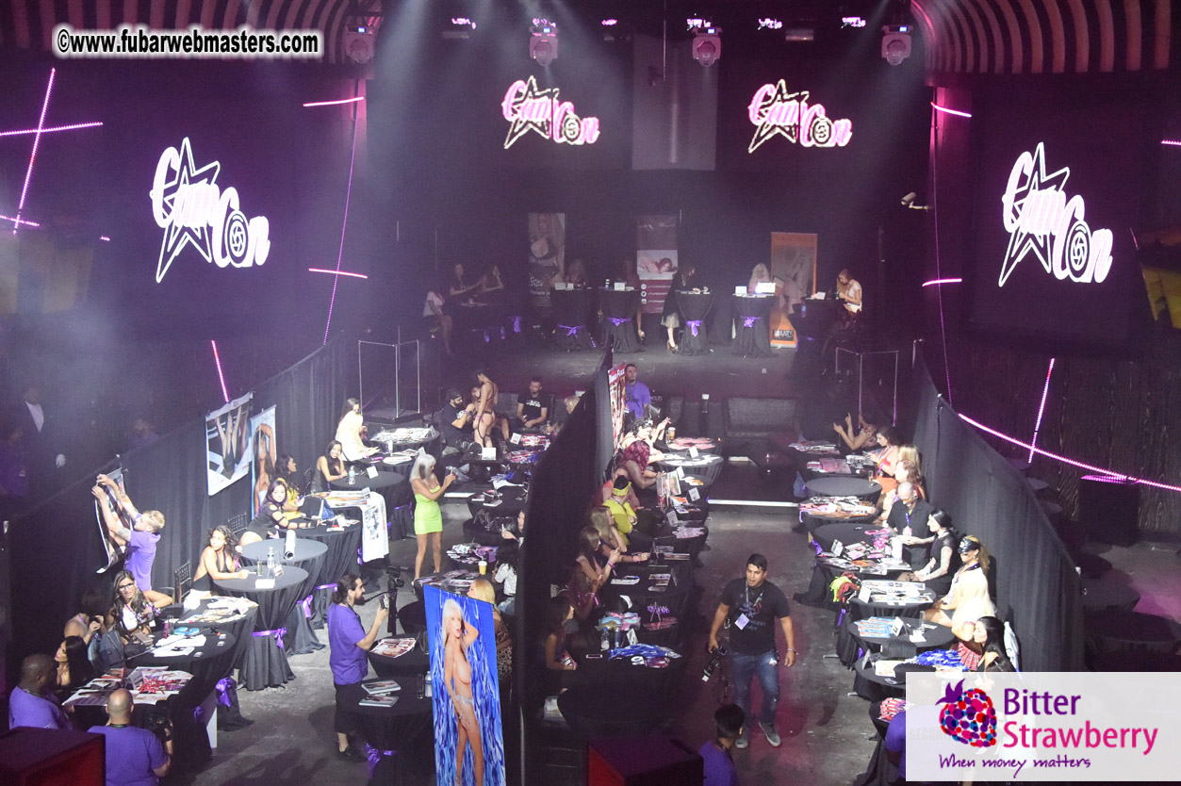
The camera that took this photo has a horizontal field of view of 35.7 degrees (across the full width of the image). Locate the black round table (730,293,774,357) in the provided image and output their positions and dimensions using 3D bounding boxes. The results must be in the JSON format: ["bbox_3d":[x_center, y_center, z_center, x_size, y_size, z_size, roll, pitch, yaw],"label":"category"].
[{"bbox_3d":[2.929,-1.225,32.995,0.820,1.070,0.820,1,10,5],"label":"black round table"}]

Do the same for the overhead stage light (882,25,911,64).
[{"bbox_3d":[4.421,-5.020,26.500,0.420,0.600,0.400,0,10,0],"label":"overhead stage light"}]

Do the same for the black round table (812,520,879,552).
[{"bbox_3d":[2.831,2.035,19.619,0.930,1.060,0.930,0,10,0],"label":"black round table"}]

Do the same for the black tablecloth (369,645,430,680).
[{"bbox_3d":[-1.504,2.810,16.329,0.930,1.070,0.930,0,10,0],"label":"black tablecloth"}]

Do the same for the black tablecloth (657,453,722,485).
[{"bbox_3d":[1.286,1.408,24.051,0.940,1.070,0.940,1,10,5],"label":"black tablecloth"}]

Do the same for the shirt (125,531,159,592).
[{"bbox_3d":[-4.325,1.613,17.700,0.370,0.620,0.460,2,10,9],"label":"shirt"}]

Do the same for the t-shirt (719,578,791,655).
[{"bbox_3d":[1.509,2.022,16.800,0.640,0.700,0.330,1,10,6],"label":"t-shirt"}]

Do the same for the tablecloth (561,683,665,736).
[{"bbox_3d":[0.215,2.954,14.563,0.930,1.060,0.930,0,10,0],"label":"tablecloth"}]

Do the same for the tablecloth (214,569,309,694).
[{"bbox_3d":[-3.317,2.405,18.621,0.930,1.080,0.930,0,10,0],"label":"tablecloth"}]

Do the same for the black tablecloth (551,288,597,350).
[{"bbox_3d":[-0.300,-1.343,33.295,0.820,1.070,0.820,1,10,5],"label":"black tablecloth"}]

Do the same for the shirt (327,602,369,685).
[{"bbox_3d":[-2.161,2.224,16.317,0.380,0.790,0.500,0,10,0],"label":"shirt"}]

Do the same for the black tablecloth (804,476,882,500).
[{"bbox_3d":[3.102,1.675,22.598,0.940,1.070,0.940,1,10,5],"label":"black tablecloth"}]

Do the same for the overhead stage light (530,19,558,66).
[{"bbox_3d":[-0.667,-5.013,26.500,0.420,0.600,0.400,0,10,0],"label":"overhead stage light"}]

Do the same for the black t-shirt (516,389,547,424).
[{"bbox_3d":[-0.890,0.239,28.200,0.500,0.580,0.340,1,10,3],"label":"black t-shirt"}]

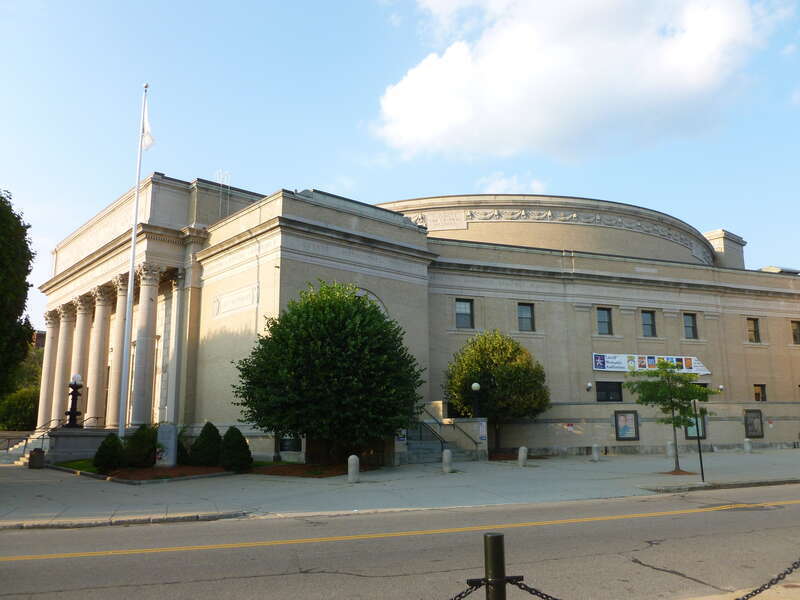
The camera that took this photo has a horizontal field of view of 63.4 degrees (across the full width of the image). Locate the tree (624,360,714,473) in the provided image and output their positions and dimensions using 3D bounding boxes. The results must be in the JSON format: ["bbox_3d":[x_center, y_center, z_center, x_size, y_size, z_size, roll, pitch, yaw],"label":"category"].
[{"bbox_3d":[10.169,4.231,24.297,3.490,4.208,3.300,0,-11,0],"label":"tree"}]

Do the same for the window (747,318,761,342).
[{"bbox_3d":[22.664,1.981,41.483,1.034,1.613,0.200,4,-12,-20],"label":"window"}]

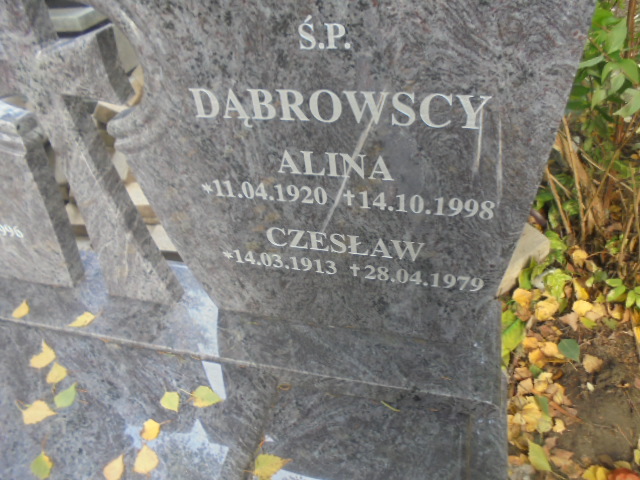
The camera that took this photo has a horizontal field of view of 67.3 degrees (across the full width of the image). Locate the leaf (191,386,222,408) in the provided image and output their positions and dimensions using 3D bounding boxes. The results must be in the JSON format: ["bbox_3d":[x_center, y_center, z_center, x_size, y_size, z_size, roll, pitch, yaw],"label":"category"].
[{"bbox_3d":[-0.237,0.325,1.006,0.063,0.008,0.046,-19,50,-7],"label":"leaf"}]

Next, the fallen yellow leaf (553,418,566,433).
[{"bbox_3d":[0.559,0.435,1.118,0.024,0.010,0.038,16,55,22],"label":"fallen yellow leaf"}]

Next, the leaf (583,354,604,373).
[{"bbox_3d":[0.613,0.276,1.080,0.041,0.013,0.034,-25,48,-15],"label":"leaf"}]

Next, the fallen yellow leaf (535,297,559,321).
[{"bbox_3d":[0.607,0.185,1.289,0.068,0.020,0.048,-38,54,-21],"label":"fallen yellow leaf"}]

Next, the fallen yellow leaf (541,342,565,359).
[{"bbox_3d":[0.536,0.257,1.111,0.033,0.013,0.046,-14,46,-5],"label":"fallen yellow leaf"}]

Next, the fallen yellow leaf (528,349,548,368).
[{"bbox_3d":[0.547,0.300,1.204,0.040,0.015,0.041,-21,50,-9],"label":"fallen yellow leaf"}]

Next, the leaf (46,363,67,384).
[{"bbox_3d":[-0.588,0.300,1.069,0.049,0.009,0.042,18,53,24],"label":"leaf"}]

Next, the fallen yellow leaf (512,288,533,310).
[{"bbox_3d":[0.563,0.159,1.334,0.050,0.015,0.050,25,58,27],"label":"fallen yellow leaf"}]

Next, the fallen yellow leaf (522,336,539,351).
[{"bbox_3d":[0.496,0.242,1.131,0.040,0.013,0.032,-7,46,2],"label":"fallen yellow leaf"}]

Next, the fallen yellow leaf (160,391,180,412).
[{"bbox_3d":[-0.304,0.332,0.994,0.051,0.009,0.035,14,52,20],"label":"fallen yellow leaf"}]

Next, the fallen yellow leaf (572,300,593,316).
[{"bbox_3d":[0.645,0.165,1.181,0.043,0.013,0.038,-33,50,-22],"label":"fallen yellow leaf"}]

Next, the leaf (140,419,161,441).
[{"bbox_3d":[-0.335,0.378,0.957,0.034,0.009,0.041,-2,48,8],"label":"leaf"}]

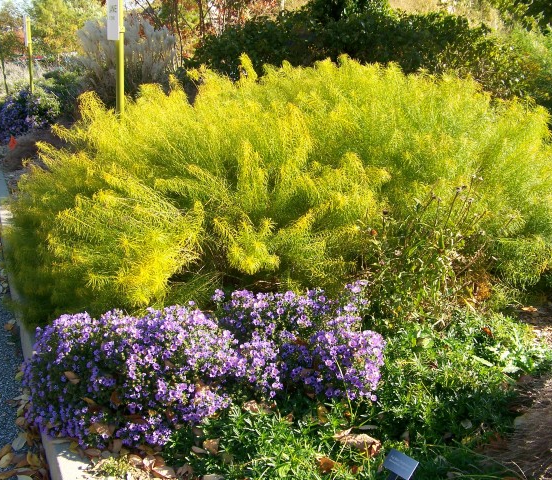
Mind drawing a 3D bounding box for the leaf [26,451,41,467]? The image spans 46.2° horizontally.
[{"bbox_3d":[-0.967,0.872,2.579,0.047,0.020,0.070,-10,18,-33],"label":"leaf"}]

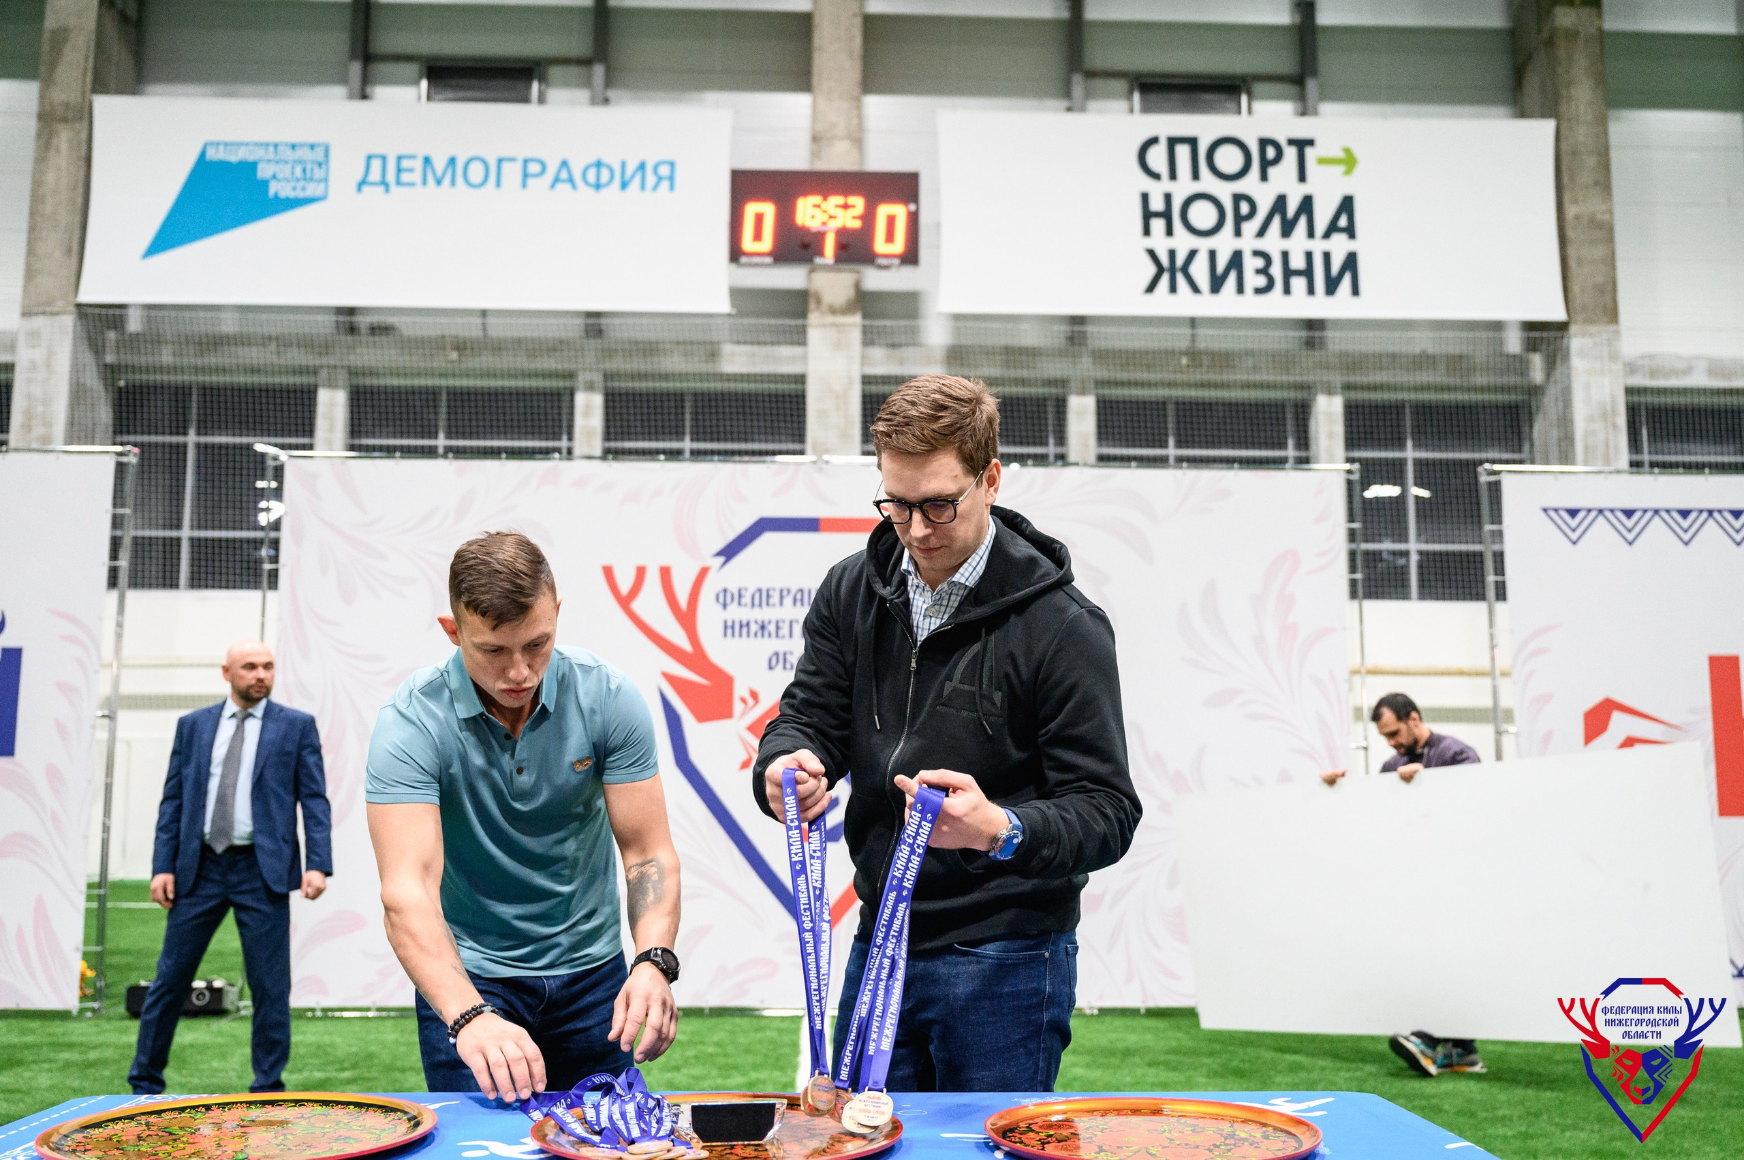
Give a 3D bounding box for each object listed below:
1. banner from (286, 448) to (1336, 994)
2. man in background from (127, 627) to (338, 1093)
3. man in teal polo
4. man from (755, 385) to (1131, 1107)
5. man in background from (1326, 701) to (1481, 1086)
[{"bbox_3d":[-0.313,0.830,8.588,5.950,3.000,0.080,1,-8,-2],"label":"banner"},{"bbox_3d":[-2.480,1.125,6.031,0.700,1.780,0.360,2,-8,-12],"label":"man in background"},{"bbox_3d":[-0.513,0.718,2.303,0.530,1.570,0.580,2,-8,-10],"label":"man in teal polo"},{"bbox_3d":[0.111,0.592,2.321,0.580,1.830,0.470,-4,-9,26],"label":"man"},{"bbox_3d":[2.336,1.307,6.766,0.620,1.660,0.550,7,-11,-42],"label":"man in background"}]

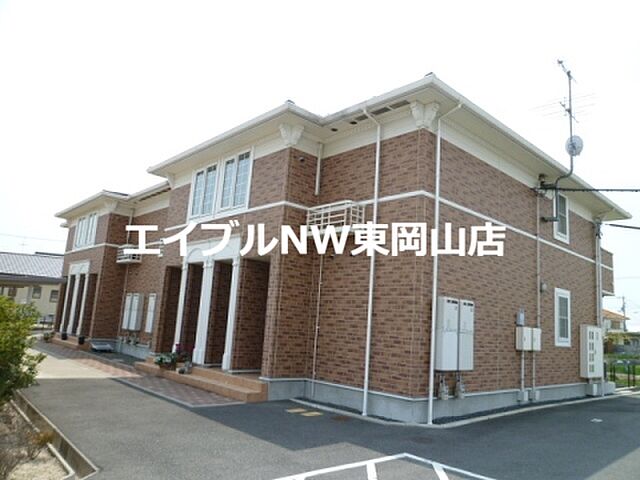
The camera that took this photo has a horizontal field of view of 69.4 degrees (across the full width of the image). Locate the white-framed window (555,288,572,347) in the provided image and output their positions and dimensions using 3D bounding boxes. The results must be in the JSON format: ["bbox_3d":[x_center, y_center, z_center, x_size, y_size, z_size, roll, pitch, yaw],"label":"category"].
[{"bbox_3d":[6.383,2.036,12.129,1.100,1.499,0.117,14,-14,-41],"label":"white-framed window"}]

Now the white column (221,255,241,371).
[{"bbox_3d":[-2.012,1.666,10.535,0.160,2.578,0.220,14,-14,-41],"label":"white column"}]

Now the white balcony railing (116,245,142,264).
[{"bbox_3d":[-7.219,0.569,17.522,0.450,0.650,1.320,13,-13,-41],"label":"white balcony railing"}]

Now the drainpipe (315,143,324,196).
[{"bbox_3d":[0.005,-1.596,10.261,0.070,1.240,0.070,13,-13,-41],"label":"drainpipe"}]

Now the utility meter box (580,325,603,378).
[{"bbox_3d":[7.584,3.119,12.898,1.100,1.375,0.195,13,-13,-41],"label":"utility meter box"}]

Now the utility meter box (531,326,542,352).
[{"bbox_3d":[4.888,2.276,10.550,0.465,0.487,0.145,13,-13,-41],"label":"utility meter box"}]

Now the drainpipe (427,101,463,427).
[{"bbox_3d":[2.198,0.307,8.094,0.070,5.680,0.490,13,-13,-41],"label":"drainpipe"}]

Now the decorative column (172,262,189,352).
[{"bbox_3d":[-3.738,1.866,12.327,0.090,2.500,0.190,13,-13,-41],"label":"decorative column"}]

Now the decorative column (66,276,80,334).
[{"bbox_3d":[-10.627,2.784,19.976,0.180,2.551,0.410,14,-14,-41],"label":"decorative column"}]

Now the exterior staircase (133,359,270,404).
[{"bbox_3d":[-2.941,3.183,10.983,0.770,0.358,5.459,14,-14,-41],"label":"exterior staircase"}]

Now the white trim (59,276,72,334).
[{"bbox_3d":[-11.254,2.819,20.495,0.090,2.480,0.190,13,-13,-41],"label":"white trim"}]

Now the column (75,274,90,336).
[{"bbox_3d":[-9.513,2.591,18.605,0.090,2.500,0.190,13,-13,-41],"label":"column"}]

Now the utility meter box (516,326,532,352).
[{"bbox_3d":[4.535,2.195,10.235,0.470,0.487,0.145,13,-13,-41],"label":"utility meter box"}]

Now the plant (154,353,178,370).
[{"bbox_3d":[-3.906,3.092,11.762,0.440,0.454,0.522,14,-14,-41],"label":"plant"}]

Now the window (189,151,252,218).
[{"bbox_3d":[-2.586,-1.317,11.791,0.110,1.380,2.860,13,-13,-41],"label":"window"}]

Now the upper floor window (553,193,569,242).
[{"bbox_3d":[6.608,-0.624,12.645,1.093,1.368,0.117,14,-14,-41],"label":"upper floor window"}]

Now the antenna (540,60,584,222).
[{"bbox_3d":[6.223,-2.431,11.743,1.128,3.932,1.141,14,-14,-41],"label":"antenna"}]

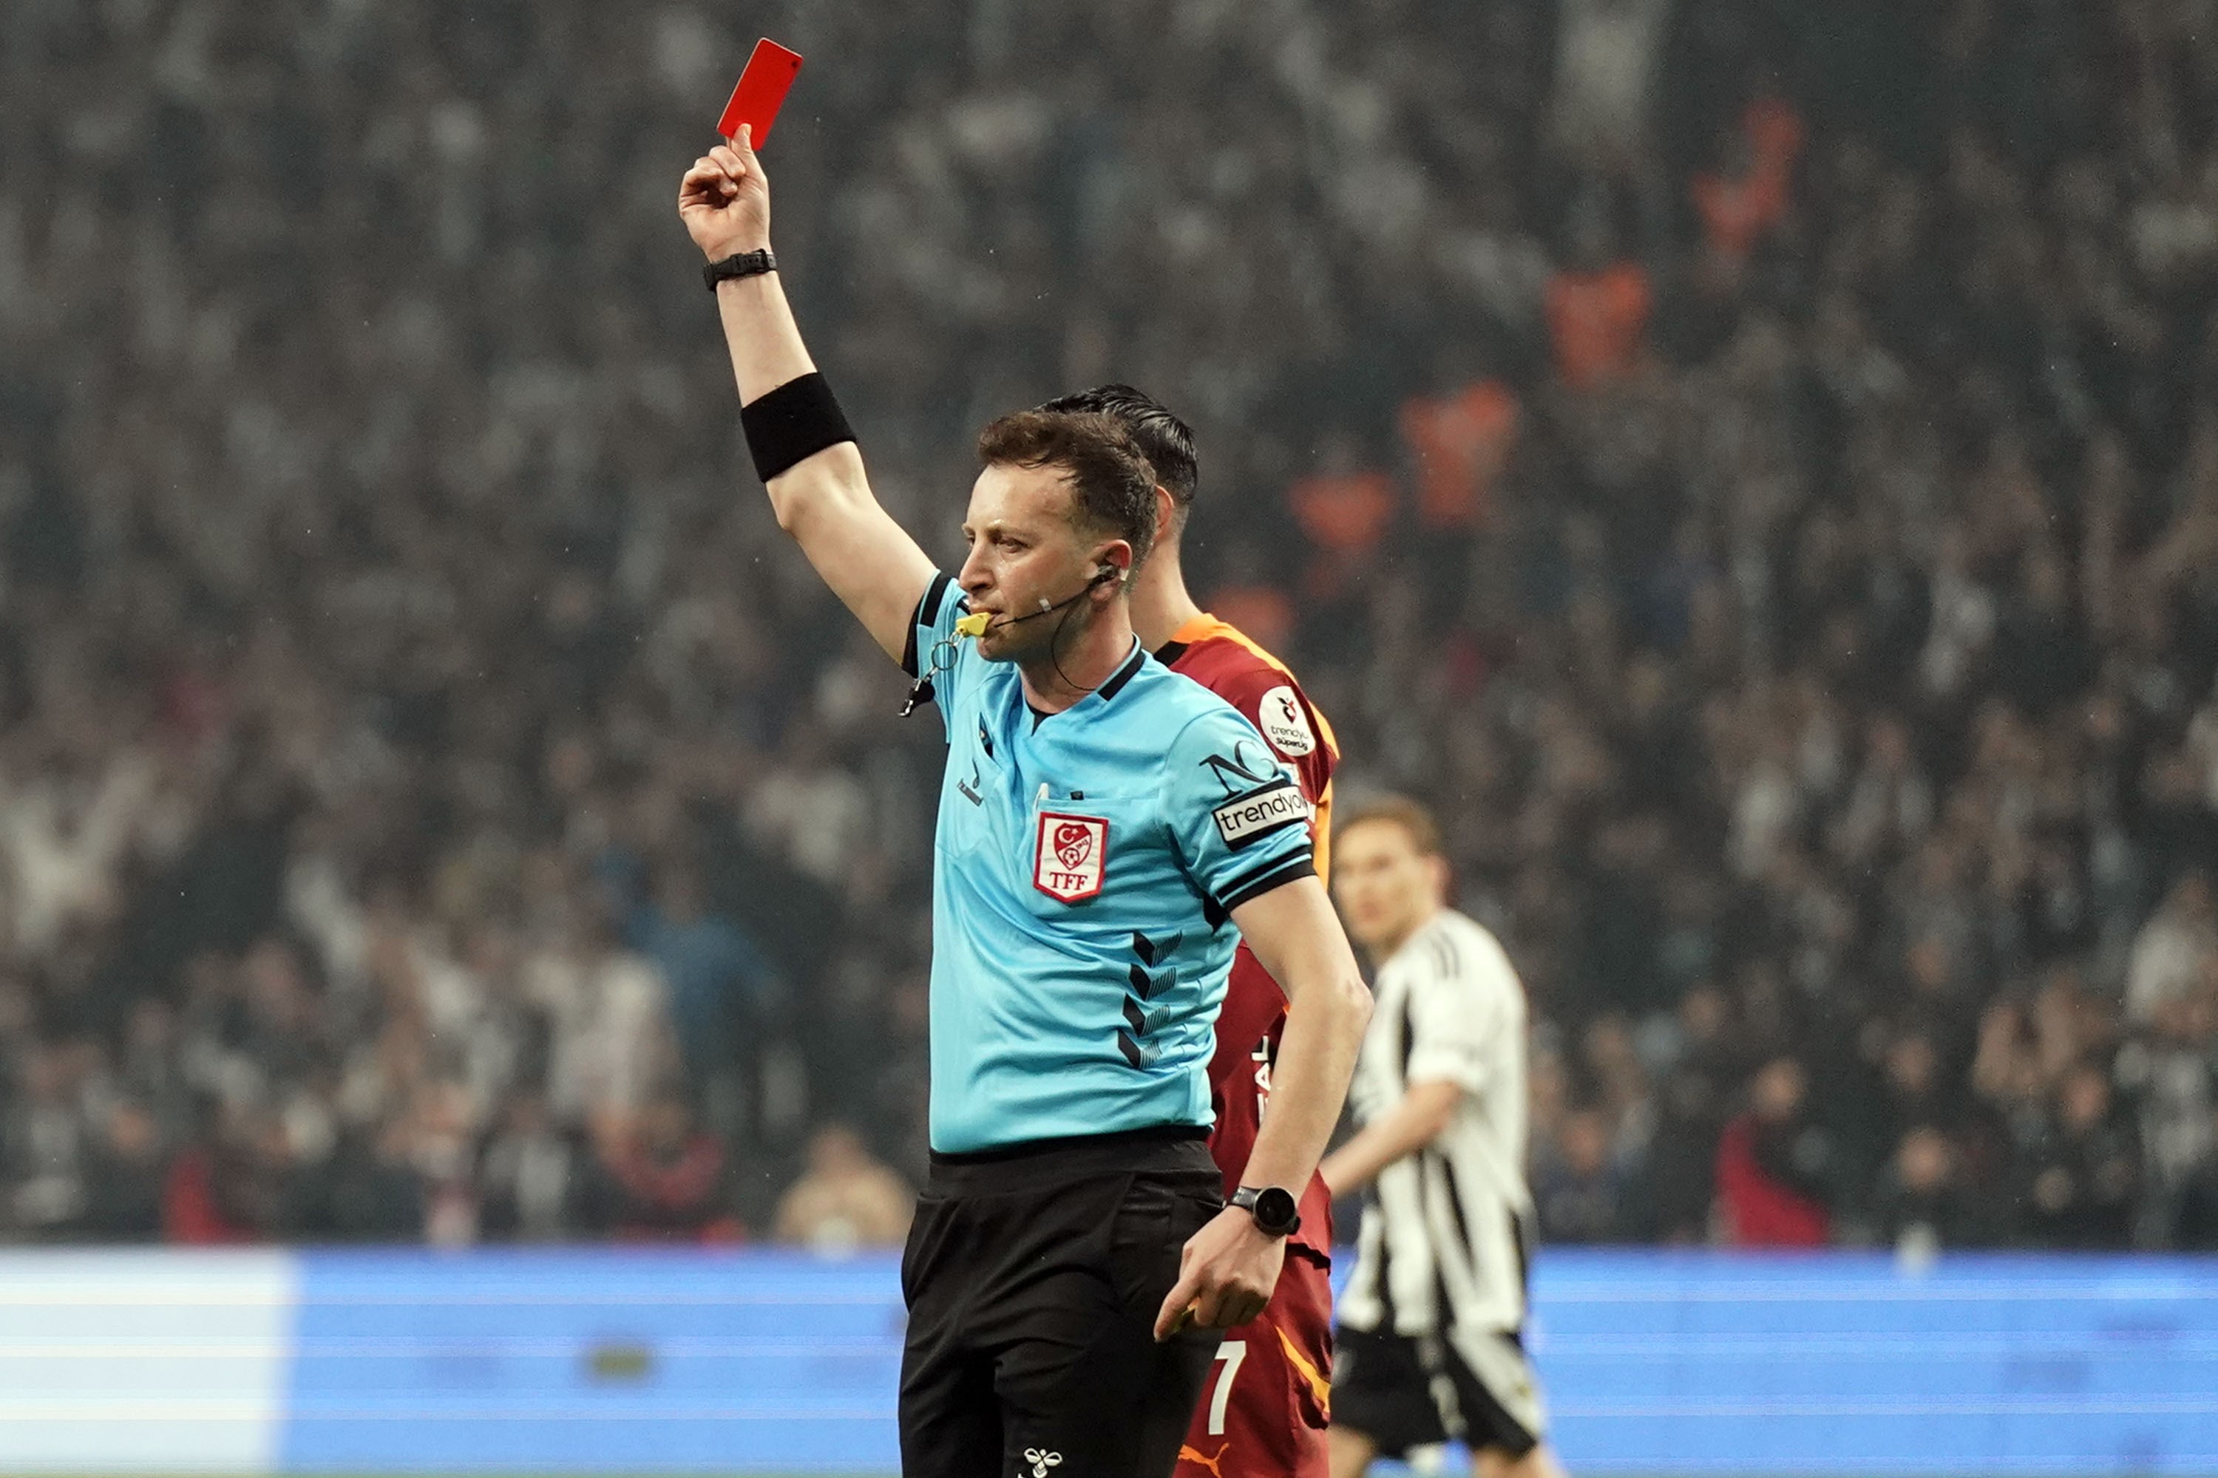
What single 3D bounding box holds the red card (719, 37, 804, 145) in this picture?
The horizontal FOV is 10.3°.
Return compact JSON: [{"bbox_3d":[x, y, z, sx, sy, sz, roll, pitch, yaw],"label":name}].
[{"bbox_3d":[-0.362,-0.670,12.800,0.002,0.108,0.077,26,0,40],"label":"red card"}]

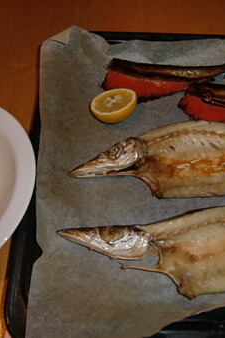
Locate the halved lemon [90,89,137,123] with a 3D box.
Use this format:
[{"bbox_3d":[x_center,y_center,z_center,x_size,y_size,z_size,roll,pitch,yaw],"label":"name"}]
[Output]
[{"bbox_3d":[0.004,-0.070,0.371,0.055,0.027,0.055,-7,45,11],"label":"halved lemon"}]

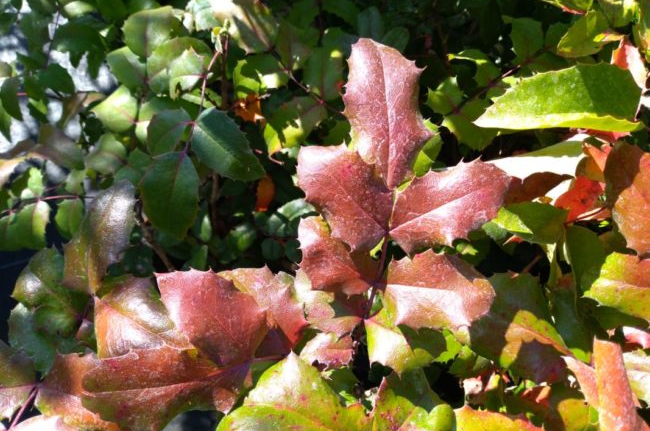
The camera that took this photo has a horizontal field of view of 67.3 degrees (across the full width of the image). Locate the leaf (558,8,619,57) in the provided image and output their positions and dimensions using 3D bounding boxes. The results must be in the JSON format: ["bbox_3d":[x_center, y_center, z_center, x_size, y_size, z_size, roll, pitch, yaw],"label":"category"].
[{"bbox_3d":[0.187,-0.128,0.350,0.046,0.012,0.030,-32,82,-5],"label":"leaf"}]

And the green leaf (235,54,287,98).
[{"bbox_3d":[-0.073,-0.159,0.550,0.063,0.018,0.053,6,64,3],"label":"green leaf"}]

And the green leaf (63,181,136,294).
[{"bbox_3d":[-0.149,0.013,0.325,0.039,0.020,0.080,9,70,-12],"label":"green leaf"}]

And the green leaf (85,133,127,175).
[{"bbox_3d":[-0.238,-0.067,0.530,0.043,0.012,0.046,14,76,-12],"label":"green leaf"}]

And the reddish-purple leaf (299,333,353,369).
[{"bbox_3d":[0.002,0.088,0.315,0.035,0.015,0.024,-6,66,-3],"label":"reddish-purple leaf"}]

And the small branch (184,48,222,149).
[{"bbox_3d":[-0.122,-0.116,0.490,0.006,0.006,0.111,16,73,5],"label":"small branch"}]

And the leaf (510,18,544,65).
[{"bbox_3d":[0.220,-0.189,0.530,0.034,0.053,0.010,-2,-2,17],"label":"leaf"}]

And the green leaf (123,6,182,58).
[{"bbox_3d":[-0.145,-0.153,0.410,0.048,0.014,0.047,8,78,2],"label":"green leaf"}]

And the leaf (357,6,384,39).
[{"bbox_3d":[0.055,-0.228,0.580,0.032,0.010,0.045,2,81,0],"label":"leaf"}]

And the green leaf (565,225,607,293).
[{"bbox_3d":[0.189,0.030,0.355,0.027,0.013,0.051,-16,74,14],"label":"green leaf"}]

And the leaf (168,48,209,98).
[{"bbox_3d":[-0.140,-0.145,0.500,0.044,0.018,0.052,-27,61,-9],"label":"leaf"}]

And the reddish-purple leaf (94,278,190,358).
[{"bbox_3d":[-0.119,0.068,0.320,0.073,0.022,0.045,29,72,17],"label":"reddish-purple leaf"}]

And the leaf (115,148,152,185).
[{"bbox_3d":[-0.184,-0.048,0.470,0.043,0.012,0.046,-39,70,-9],"label":"leaf"}]

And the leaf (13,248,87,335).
[{"bbox_3d":[-0.214,0.059,0.380,0.058,0.020,0.068,-43,69,-13],"label":"leaf"}]

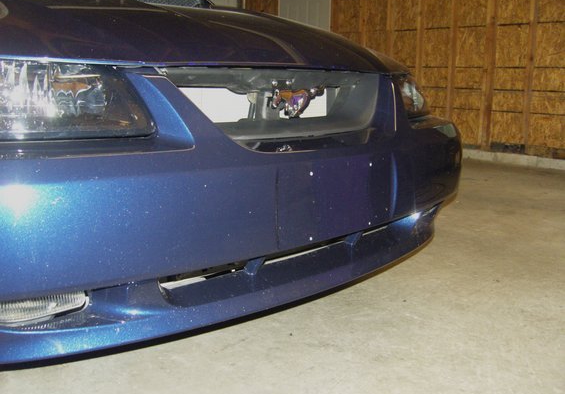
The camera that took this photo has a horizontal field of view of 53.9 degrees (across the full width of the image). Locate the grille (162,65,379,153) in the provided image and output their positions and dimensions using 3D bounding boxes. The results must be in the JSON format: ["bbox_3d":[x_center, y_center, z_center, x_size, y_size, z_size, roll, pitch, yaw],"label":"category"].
[{"bbox_3d":[0.017,-0.181,1.134,0.600,0.160,0.150,-11,15,-43],"label":"grille"}]

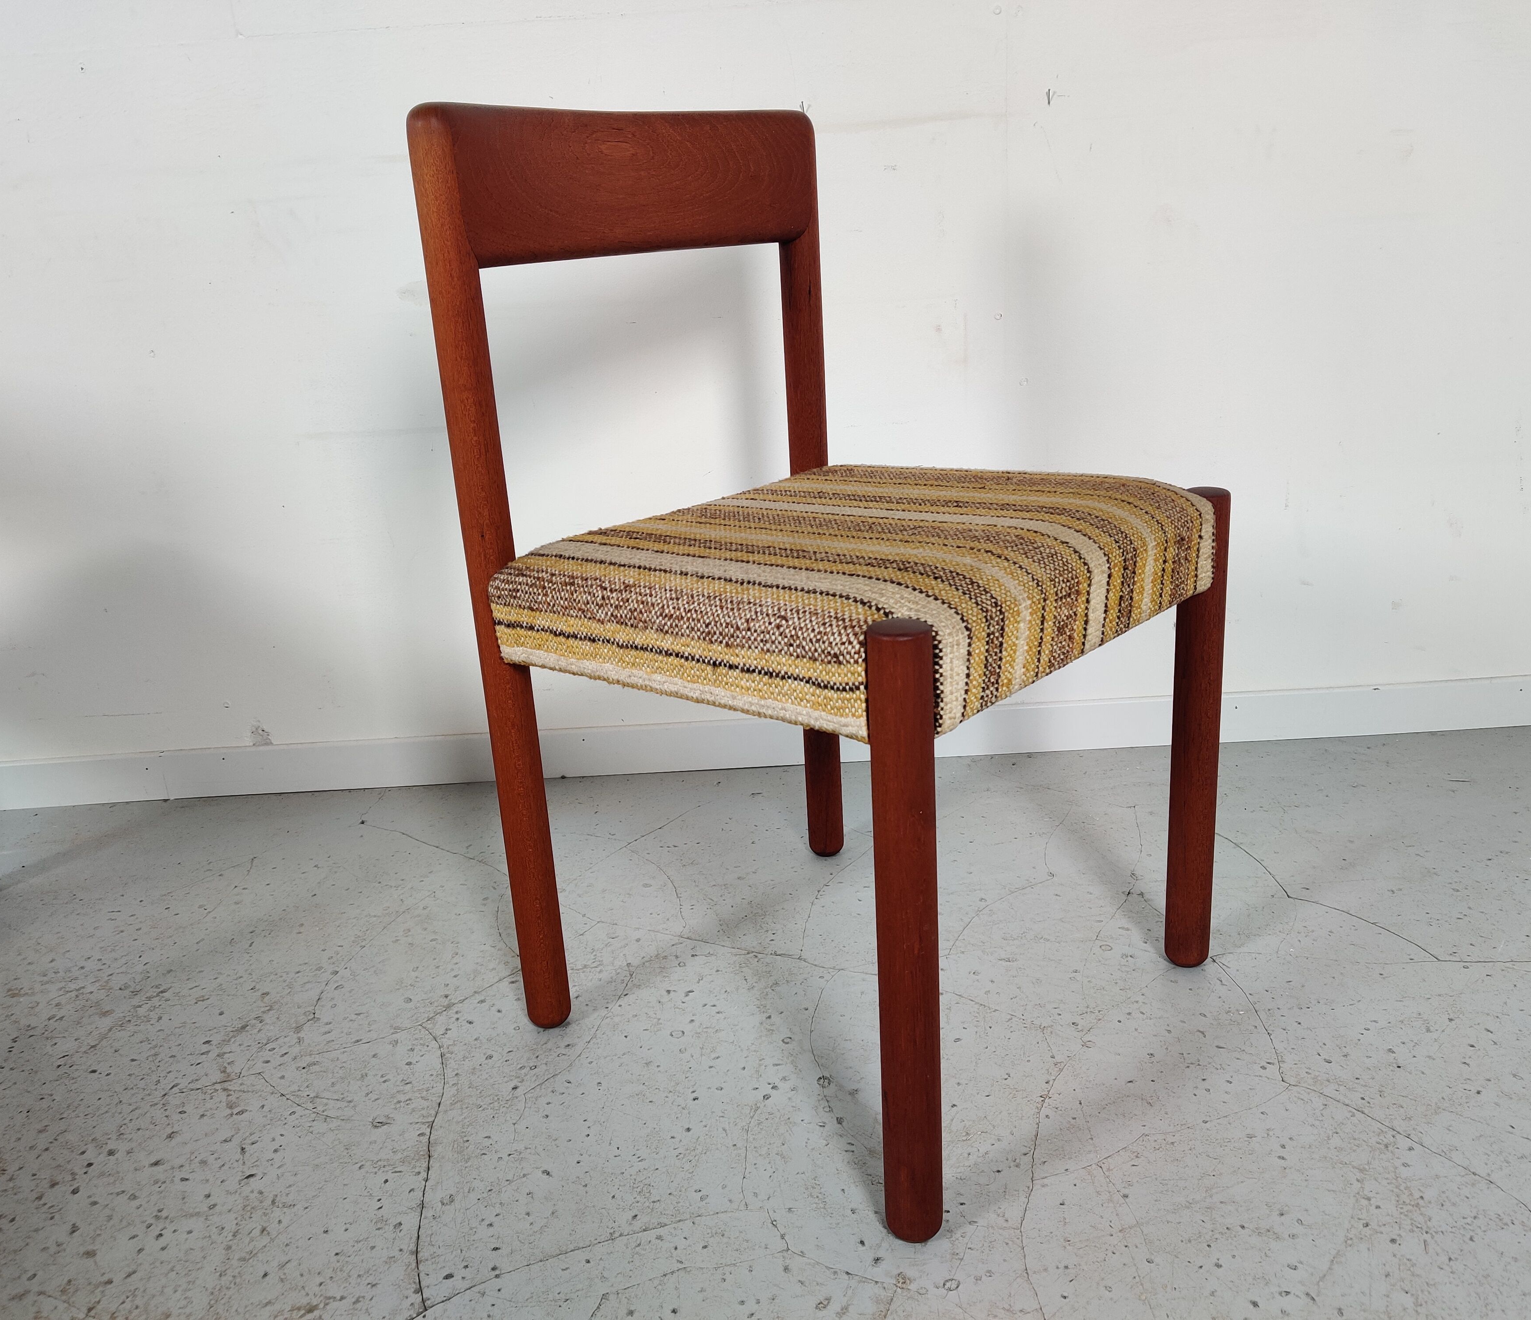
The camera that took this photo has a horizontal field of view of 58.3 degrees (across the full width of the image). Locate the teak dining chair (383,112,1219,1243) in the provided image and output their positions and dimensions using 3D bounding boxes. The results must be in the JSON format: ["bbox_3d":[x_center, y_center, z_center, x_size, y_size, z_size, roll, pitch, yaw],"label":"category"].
[{"bbox_3d":[0.065,-0.061,1.143,0.475,0.780,0.479,13,25,39],"label":"teak dining chair"}]

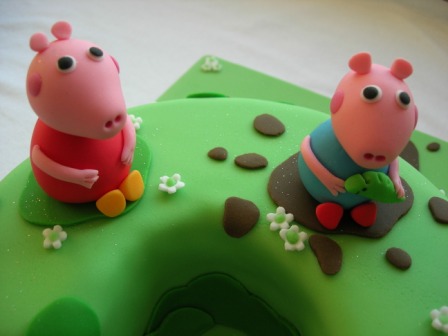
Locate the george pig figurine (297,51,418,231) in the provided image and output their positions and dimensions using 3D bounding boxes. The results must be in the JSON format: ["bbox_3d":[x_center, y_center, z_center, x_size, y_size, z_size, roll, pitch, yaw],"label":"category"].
[{"bbox_3d":[0.054,-0.011,0.201,0.042,0.071,0.045,5,46,2],"label":"george pig figurine"}]

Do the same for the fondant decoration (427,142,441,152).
[{"bbox_3d":[0.140,-0.014,0.329,0.009,0.004,0.007,1,46,-1],"label":"fondant decoration"}]

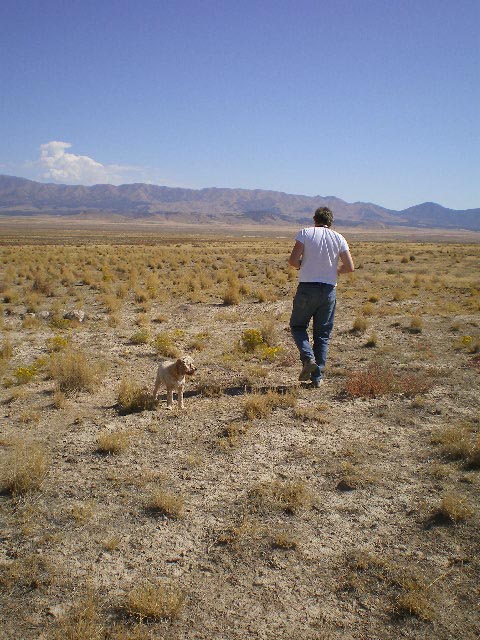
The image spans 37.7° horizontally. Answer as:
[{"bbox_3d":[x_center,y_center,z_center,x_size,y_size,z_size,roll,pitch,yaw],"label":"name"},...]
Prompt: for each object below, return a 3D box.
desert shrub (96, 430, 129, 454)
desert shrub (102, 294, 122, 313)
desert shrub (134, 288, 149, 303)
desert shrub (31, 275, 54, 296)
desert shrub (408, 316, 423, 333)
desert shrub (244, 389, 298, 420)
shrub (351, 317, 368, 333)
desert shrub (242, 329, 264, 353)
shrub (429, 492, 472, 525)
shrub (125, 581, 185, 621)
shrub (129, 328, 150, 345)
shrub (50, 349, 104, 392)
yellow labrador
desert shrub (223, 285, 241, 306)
[{"bbox_3d":[-0.874,0.834,4.857,0.231,0.133,0.204,0,8,-10],"label":"desert shrub"},{"bbox_3d":[-2.402,-0.321,13.236,0.371,0.314,0.334,-1,7,-10],"label":"desert shrub"},{"bbox_3d":[-2.036,-0.518,14.529,0.284,0.251,0.254,1,7,-8],"label":"desert shrub"},{"bbox_3d":[-4.259,-0.766,15.222,0.468,0.440,0.417,0,8,-16],"label":"desert shrub"},{"bbox_3d":[2.758,0.063,11.038,0.214,0.233,0.192,3,7,14],"label":"desert shrub"},{"bbox_3d":[0.259,0.686,5.852,0.426,0.232,0.292,2,7,3],"label":"desert shrub"},{"bbox_3d":[1.869,0.061,10.985,0.278,0.228,0.250,2,7,10],"label":"shrub"},{"bbox_3d":[0.162,0.255,9.075,0.310,0.285,0.279,1,7,1],"label":"desert shrub"},{"bbox_3d":[1.161,1.018,3.853,0.237,0.140,0.209,4,8,18],"label":"shrub"},{"bbox_3d":[-0.348,1.130,2.868,0.243,0.122,0.210,0,7,-7],"label":"shrub"},{"bbox_3d":[-1.372,0.216,9.594,0.298,0.194,0.268,0,7,-8],"label":"shrub"},{"bbox_3d":[-1.587,0.472,6.824,0.530,0.380,0.477,-1,7,-13],"label":"shrub"},{"bbox_3d":[-0.596,0.517,6.122,0.220,0.450,0.500,-3,9,-30],"label":"yellow labrador"},{"bbox_3d":[-0.175,-0.517,14.526,0.372,0.430,0.335,1,7,-1],"label":"desert shrub"}]

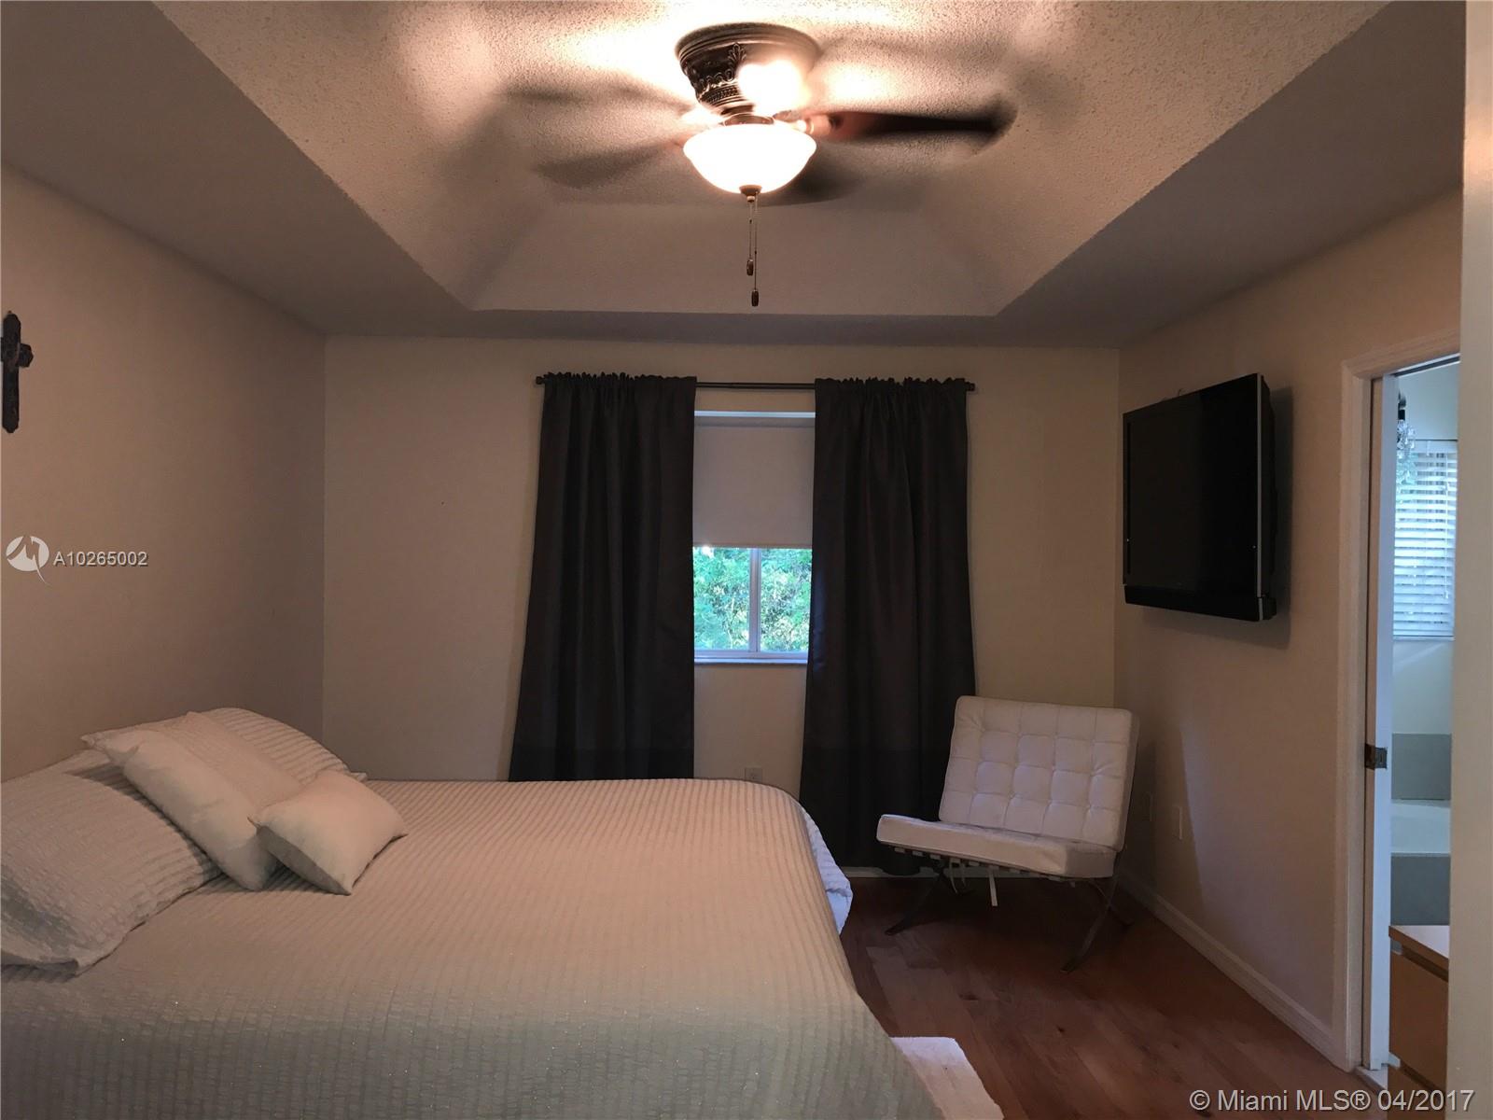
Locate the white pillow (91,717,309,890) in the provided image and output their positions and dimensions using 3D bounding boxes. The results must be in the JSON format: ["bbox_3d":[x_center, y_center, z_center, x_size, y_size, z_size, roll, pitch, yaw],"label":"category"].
[{"bbox_3d":[-1.363,0.607,3.134,0.550,0.190,0.530,41,0,0],"label":"white pillow"}]

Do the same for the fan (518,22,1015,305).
[{"bbox_3d":[0.009,-0.980,3.115,1.320,0.643,1.320,1,1,-2],"label":"fan"}]

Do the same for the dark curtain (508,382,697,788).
[{"bbox_3d":[-0.649,0.269,5.393,0.836,2.206,0.130,1,1,-2],"label":"dark curtain"}]

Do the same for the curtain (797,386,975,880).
[{"bbox_3d":[0.647,0.298,5.435,0.811,2.223,0.130,1,1,-2],"label":"curtain"}]

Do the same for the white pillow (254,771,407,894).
[{"bbox_3d":[-1.065,0.693,3.125,0.340,0.140,0.390,37,8,0],"label":"white pillow"}]

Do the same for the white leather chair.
[{"bbox_3d":[1.062,1.041,4.838,0.765,0.870,0.800,1,1,35],"label":"white leather chair"}]

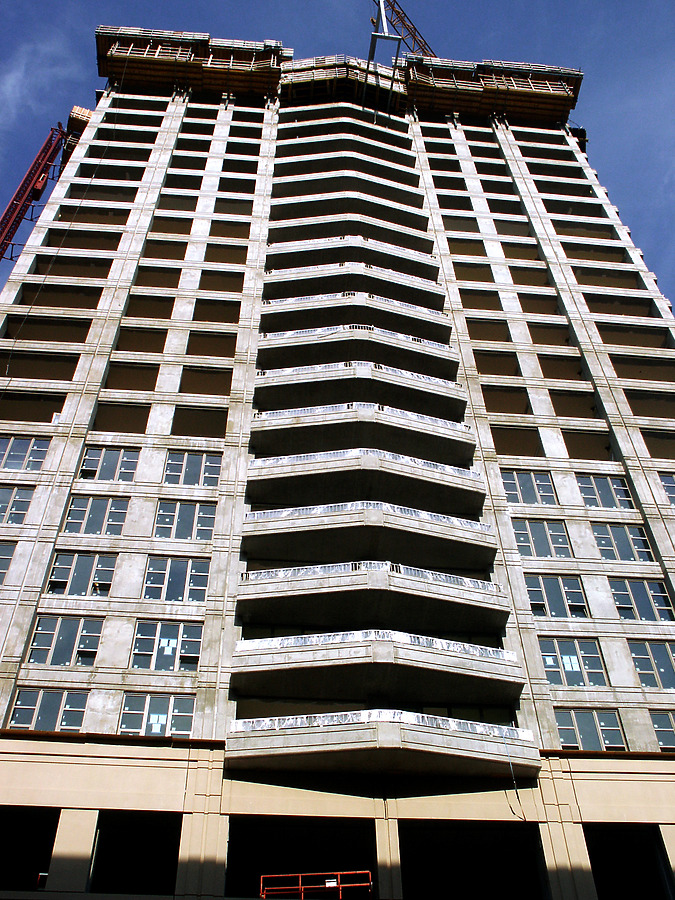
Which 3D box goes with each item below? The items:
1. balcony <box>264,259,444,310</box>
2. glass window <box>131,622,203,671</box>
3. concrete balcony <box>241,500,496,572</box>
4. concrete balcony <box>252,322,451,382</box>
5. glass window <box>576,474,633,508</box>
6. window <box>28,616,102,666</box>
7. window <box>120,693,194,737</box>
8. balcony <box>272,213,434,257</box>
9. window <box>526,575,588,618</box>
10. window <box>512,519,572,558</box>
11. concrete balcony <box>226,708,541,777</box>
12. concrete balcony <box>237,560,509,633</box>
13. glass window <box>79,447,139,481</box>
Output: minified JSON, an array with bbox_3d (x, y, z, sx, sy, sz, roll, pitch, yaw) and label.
[{"bbox_3d":[0.918,-8.631,47.767,9.512,1.314,2.224,3,-49,-4],"label":"balcony"},{"bbox_3d":[-5.815,6.680,31.037,2.300,2.043,0.150,3,-49,-4],"label":"glass window"},{"bbox_3d":[1.224,3.096,33.695,9.381,1.283,2.213,3,-49,-4],"label":"concrete balcony"},{"bbox_3d":[1.027,-4.716,43.234,9.512,1.314,2.224,3,-49,-4],"label":"concrete balcony"},{"bbox_3d":[11.251,1.843,38.348,2.243,1.971,0.133,3,-49,-4],"label":"glass window"},{"bbox_3d":[-9.162,6.490,30.813,2.287,2.030,0.150,3,-49,-4],"label":"window"},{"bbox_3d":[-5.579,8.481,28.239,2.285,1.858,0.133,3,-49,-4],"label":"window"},{"bbox_3d":[0.809,-12.376,52.415,9.496,0.887,2.184,3,-49,-4],"label":"balcony"},{"bbox_3d":[8.302,5.515,34.269,2.210,2.030,0.150,3,-49,-4],"label":"window"},{"bbox_3d":[8.261,3.549,36.552,2.197,2.043,0.150,3,-49,-4],"label":"window"},{"bbox_3d":[1.405,9.026,27.584,9.535,1.285,2.184,3,-49,-4],"label":"concrete balcony"},{"bbox_3d":[1.303,5.052,32.109,9.551,1.278,1.910,3,-49,-4],"label":"concrete balcony"},{"bbox_3d":[-9.172,0.666,36.794,2.274,1.971,0.133,3,-49,-4],"label":"glass window"}]

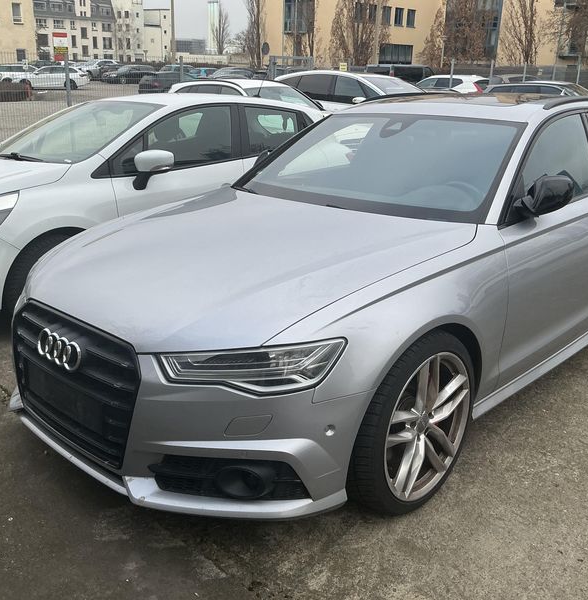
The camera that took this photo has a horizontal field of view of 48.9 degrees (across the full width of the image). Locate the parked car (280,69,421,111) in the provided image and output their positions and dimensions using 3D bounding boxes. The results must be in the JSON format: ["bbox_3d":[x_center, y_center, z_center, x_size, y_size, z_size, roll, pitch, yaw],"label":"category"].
[{"bbox_3d":[1.367,-3.867,13.120,4.500,1.460,1.800,17,24,39],"label":"parked car"}]

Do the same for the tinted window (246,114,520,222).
[{"bbox_3d":[0.403,-0.739,3.250,1.460,0.110,0.820,16,54,42],"label":"tinted window"}]

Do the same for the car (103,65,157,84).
[{"bbox_3d":[-12.817,-18.057,52.000,1.820,1.460,4.650,18,24,41],"label":"car"}]

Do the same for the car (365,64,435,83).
[{"bbox_3d":[6.410,-12.446,37.200,1.900,1.950,4.950,18,24,41],"label":"car"}]

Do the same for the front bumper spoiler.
[{"bbox_3d":[-0.640,0.512,2.512,1.780,0.170,0.530,17,24,42],"label":"front bumper spoiler"}]

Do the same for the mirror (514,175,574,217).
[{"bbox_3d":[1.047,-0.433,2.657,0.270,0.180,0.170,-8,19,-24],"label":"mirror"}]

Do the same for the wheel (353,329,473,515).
[{"bbox_3d":[0.404,0.426,2.388,0.265,0.680,0.685,17,24,42],"label":"wheel"}]

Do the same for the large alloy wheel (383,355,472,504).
[{"bbox_3d":[0.415,0.432,2.378,0.220,0.550,0.550,17,24,42],"label":"large alloy wheel"}]

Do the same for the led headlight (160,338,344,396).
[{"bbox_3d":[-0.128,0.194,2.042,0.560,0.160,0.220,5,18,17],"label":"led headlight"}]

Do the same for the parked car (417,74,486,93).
[{"bbox_3d":[6.663,-9.315,29.320,1.860,1.630,4.430,-16,24,-41],"label":"parked car"}]

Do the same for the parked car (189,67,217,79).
[{"bbox_3d":[-6.503,-15.917,46.500,1.750,1.470,4.200,18,24,41],"label":"parked car"}]

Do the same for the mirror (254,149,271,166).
[{"bbox_3d":[-0.239,-0.823,3.914,0.170,0.180,0.270,8,19,23],"label":"mirror"}]

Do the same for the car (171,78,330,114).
[{"bbox_3d":[-0.721,-3.307,12.025,1.800,1.500,4.350,-16,25,-42],"label":"car"}]

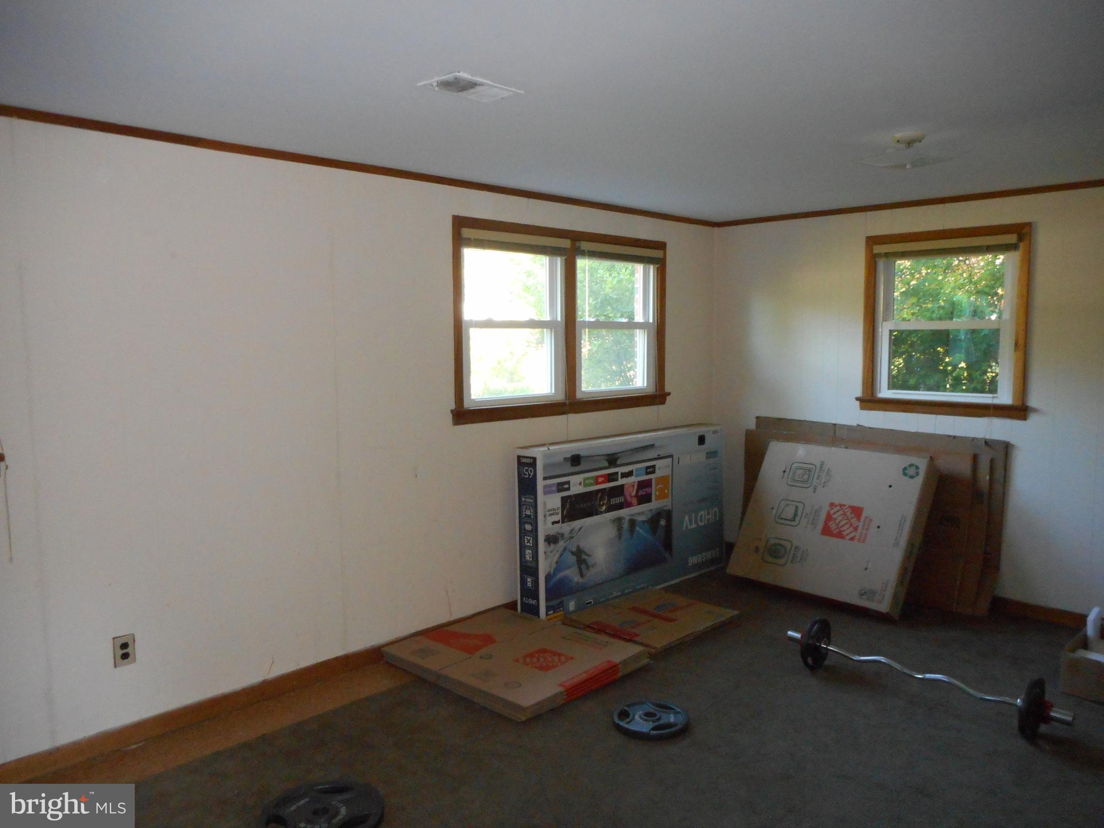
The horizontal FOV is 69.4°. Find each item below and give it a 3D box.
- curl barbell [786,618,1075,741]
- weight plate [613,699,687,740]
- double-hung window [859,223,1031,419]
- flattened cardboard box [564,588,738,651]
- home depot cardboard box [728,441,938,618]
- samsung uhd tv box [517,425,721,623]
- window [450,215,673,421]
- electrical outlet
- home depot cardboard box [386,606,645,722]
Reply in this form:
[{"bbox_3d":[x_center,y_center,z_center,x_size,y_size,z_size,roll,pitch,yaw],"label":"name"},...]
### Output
[{"bbox_3d":[1.510,1.072,3.329,1.160,0.236,0.236,6,8,45],"label":"curl barbell"},{"bbox_3d":[0.388,1.190,3.135,0.289,0.042,0.289,0,6,0],"label":"weight plate"},{"bbox_3d":[2.140,-0.501,4.416,0.090,1.018,0.902,-6,8,-44],"label":"double-hung window"},{"bbox_3d":[0.547,1.082,4.277,0.741,0.030,0.599,-6,8,-44],"label":"flattened cardboard box"},{"bbox_3d":[1.610,0.638,4.642,0.971,0.884,0.158,6,-24,45],"label":"home depot cardboard box"},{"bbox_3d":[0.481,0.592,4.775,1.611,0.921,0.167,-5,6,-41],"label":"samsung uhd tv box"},{"bbox_3d":[0.120,-0.518,4.541,1.742,1.029,0.100,-6,8,-44],"label":"window"},{"bbox_3d":[-1.590,0.881,2.970,0.071,0.115,0.012,-6,8,-44],"label":"electrical outlet"},{"bbox_3d":[-0.177,1.124,3.724,0.916,0.058,0.805,5,8,42],"label":"home depot cardboard box"}]

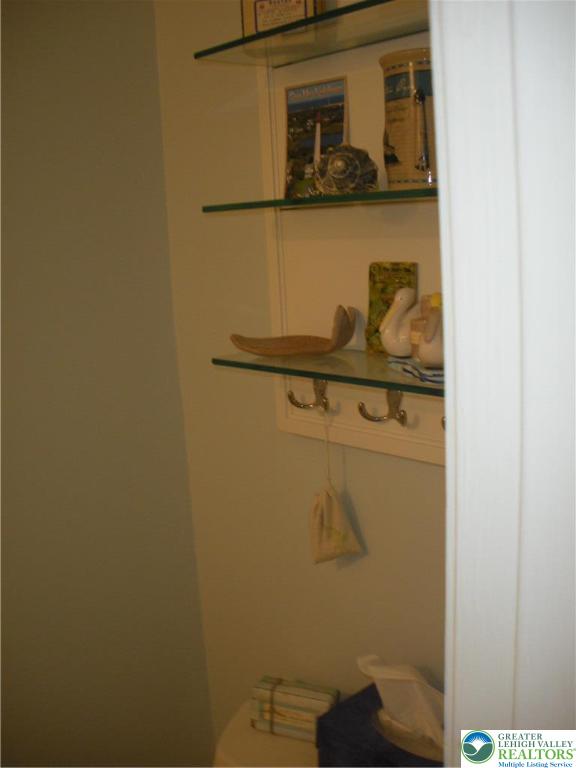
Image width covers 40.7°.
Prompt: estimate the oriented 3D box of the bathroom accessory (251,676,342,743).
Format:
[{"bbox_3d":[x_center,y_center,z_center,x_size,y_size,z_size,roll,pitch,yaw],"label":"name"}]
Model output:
[{"bbox_3d":[0.015,0.525,1.253,0.130,0.077,0.042,2,13,23],"label":"bathroom accessory"}]

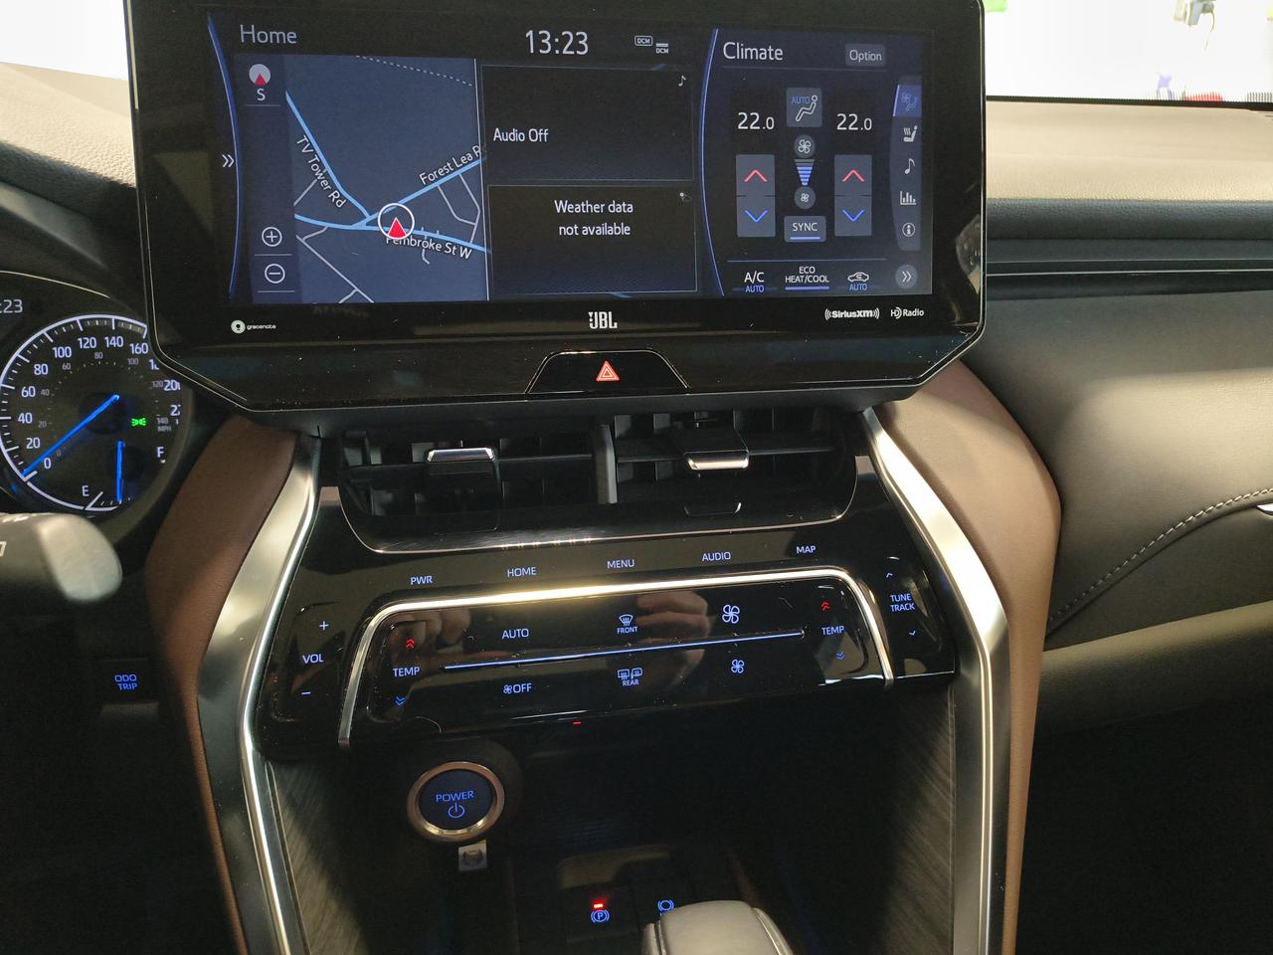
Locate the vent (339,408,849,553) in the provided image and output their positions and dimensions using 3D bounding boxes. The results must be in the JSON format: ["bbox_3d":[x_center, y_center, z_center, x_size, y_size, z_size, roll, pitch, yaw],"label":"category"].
[{"bbox_3d":[-0.014,0.000,0.381,0.214,0.057,0.042,-3,-7,-10],"label":"vent"}]

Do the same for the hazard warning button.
[{"bbox_3d":[-0.012,-0.044,0.367,0.066,0.017,0.010,-3,-11,-10],"label":"hazard warning button"}]

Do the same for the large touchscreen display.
[{"bbox_3d":[-0.015,-0.129,0.365,0.292,0.110,0.012,-3,7,-10],"label":"large touchscreen display"}]

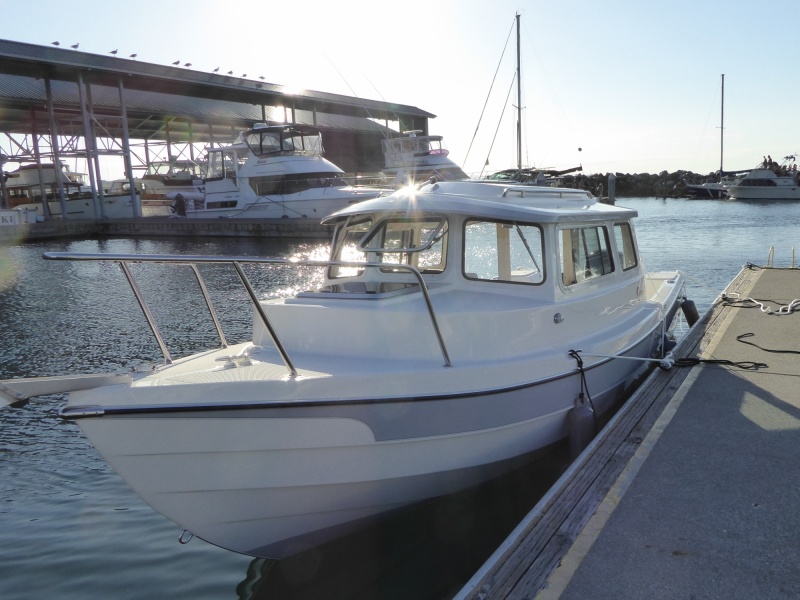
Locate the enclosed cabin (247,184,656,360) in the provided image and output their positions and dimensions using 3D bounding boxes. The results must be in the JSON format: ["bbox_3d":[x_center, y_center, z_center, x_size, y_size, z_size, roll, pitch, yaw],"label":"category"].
[{"bbox_3d":[0.408,-0.354,4.737,2.147,1.320,3.792,4,12,35],"label":"enclosed cabin"}]

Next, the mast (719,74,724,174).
[{"bbox_3d":[33.976,-18.179,61.016,0.200,10.722,0.200,-4,11,0],"label":"mast"}]

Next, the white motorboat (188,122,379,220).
[{"bbox_3d":[-6.133,-6.598,31.500,11.600,5.800,4.000,0,11,10],"label":"white motorboat"}]

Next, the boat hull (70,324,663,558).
[{"bbox_3d":[0.576,0.600,5.068,2.413,1.478,6.501,4,12,35],"label":"boat hull"}]

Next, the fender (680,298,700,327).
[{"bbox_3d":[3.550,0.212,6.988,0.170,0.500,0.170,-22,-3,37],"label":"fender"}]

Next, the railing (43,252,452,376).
[{"bbox_3d":[-0.915,0.087,2.926,1.852,0.808,1.517,4,12,35],"label":"railing"}]

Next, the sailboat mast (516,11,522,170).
[{"bbox_3d":[8.676,-14.763,42.026,0.200,11.326,0.200,-3,11,0],"label":"sailboat mast"}]

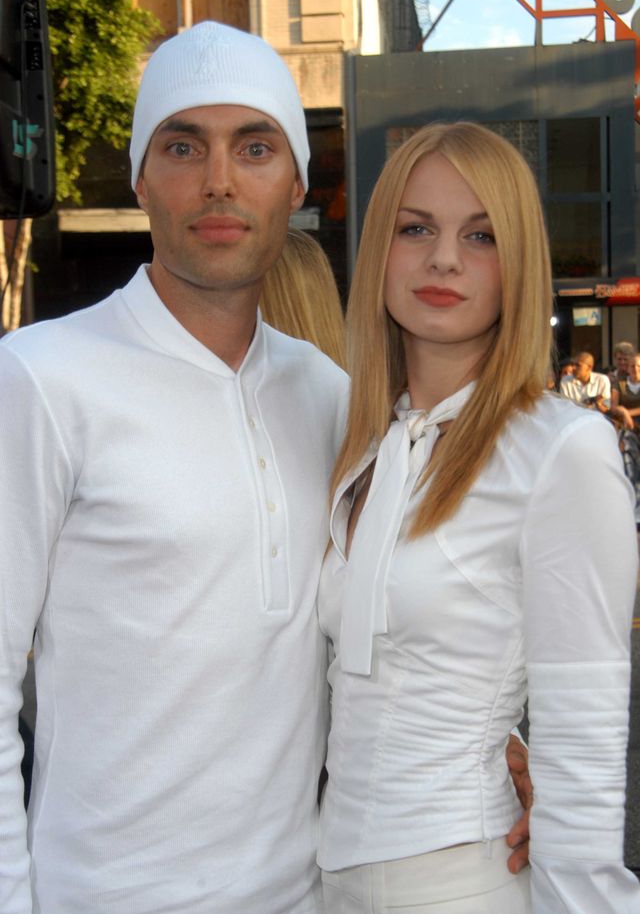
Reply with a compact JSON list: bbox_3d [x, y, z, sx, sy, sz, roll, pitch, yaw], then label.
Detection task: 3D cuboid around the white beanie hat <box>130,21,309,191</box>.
[{"bbox_3d":[-0.095,-0.322,1.430,0.168,0.175,0.212,0,2,-3],"label":"white beanie hat"}]

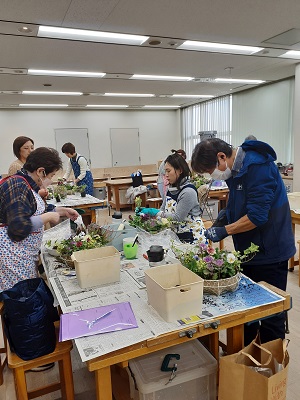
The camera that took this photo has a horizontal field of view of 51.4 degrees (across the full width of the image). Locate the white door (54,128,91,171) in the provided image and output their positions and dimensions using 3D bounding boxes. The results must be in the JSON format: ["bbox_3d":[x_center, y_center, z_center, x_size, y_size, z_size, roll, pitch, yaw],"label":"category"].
[{"bbox_3d":[-2.372,-1.141,9.782,1.000,2.100,0.060,-7,10,-23],"label":"white door"}]

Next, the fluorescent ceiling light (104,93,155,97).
[{"bbox_3d":[-0.493,-2.463,7.272,1.220,0.080,0.290,-7,10,-23],"label":"fluorescent ceiling light"}]

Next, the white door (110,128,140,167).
[{"bbox_3d":[-0.733,-1.231,10.076,0.970,2.090,0.070,-7,10,-23],"label":"white door"}]

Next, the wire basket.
[{"bbox_3d":[0.302,0.381,1.518,0.265,0.100,0.265,-7,10,-22],"label":"wire basket"}]

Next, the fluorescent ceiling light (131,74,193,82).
[{"bbox_3d":[0.240,-2.349,6.001,1.271,0.070,0.300,-7,10,-22],"label":"fluorescent ceiling light"}]

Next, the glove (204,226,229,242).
[{"bbox_3d":[0.352,0.183,1.656,0.140,0.085,0.095,-3,9,0],"label":"glove"}]

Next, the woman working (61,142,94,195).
[{"bbox_3d":[-1.312,-0.284,5.910,0.560,1.570,0.480,-7,10,-23],"label":"woman working"}]

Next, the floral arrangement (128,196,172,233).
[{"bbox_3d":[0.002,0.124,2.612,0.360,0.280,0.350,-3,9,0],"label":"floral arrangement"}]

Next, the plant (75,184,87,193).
[{"bbox_3d":[-1.094,-0.180,4.916,0.170,0.130,0.160,-7,10,-22],"label":"plant"}]

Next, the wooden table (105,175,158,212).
[{"bbox_3d":[-0.210,-0.147,7.582,1.750,0.665,0.900,-7,10,-23],"label":"wooden table"}]

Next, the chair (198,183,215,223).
[{"bbox_3d":[0.777,0.121,5.140,0.460,0.790,0.480,-9,11,-34],"label":"chair"}]

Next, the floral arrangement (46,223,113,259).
[{"bbox_3d":[-0.435,0.262,2.001,0.430,0.230,0.340,-7,10,-22],"label":"floral arrangement"}]

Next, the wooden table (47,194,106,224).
[{"bbox_3d":[-1.354,0.321,4.988,0.920,0.665,1.800,-7,10,-23],"label":"wooden table"}]

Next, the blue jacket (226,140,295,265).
[{"bbox_3d":[0.598,0.026,1.730,0.420,0.670,0.500,-3,9,3],"label":"blue jacket"}]

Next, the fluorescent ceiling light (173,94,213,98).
[{"bbox_3d":[1.099,-2.756,8.258,1.251,0.070,0.300,-7,10,-22],"label":"fluorescent ceiling light"}]

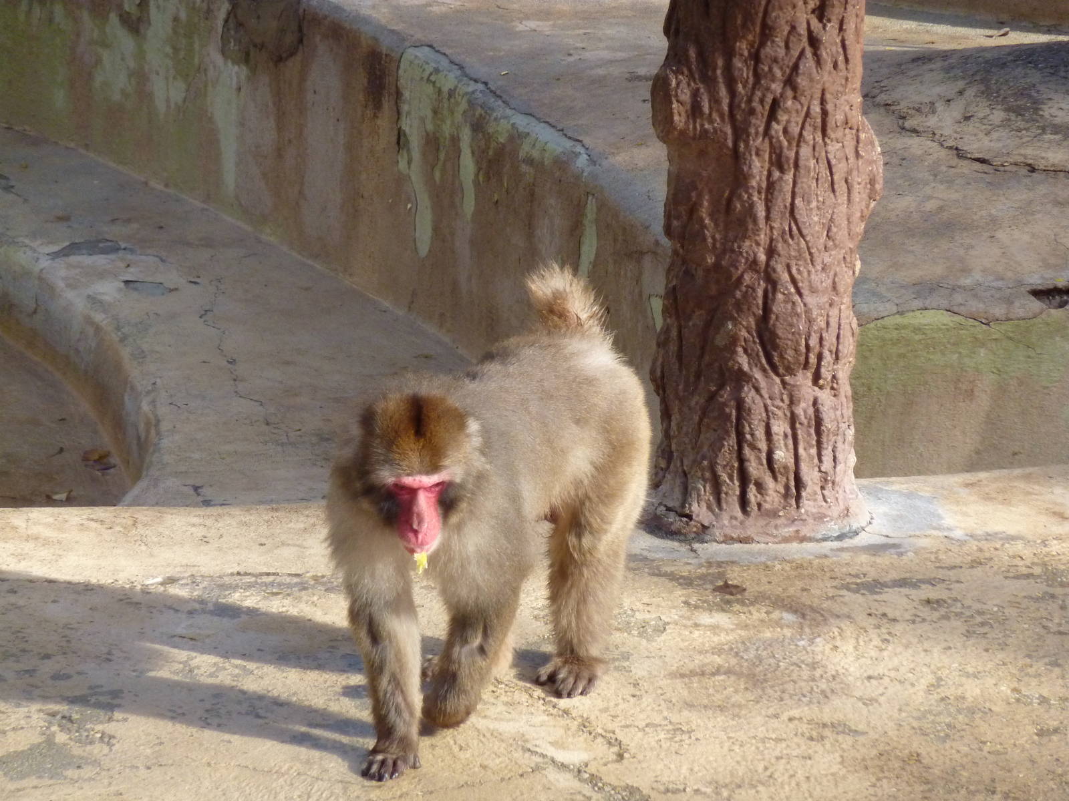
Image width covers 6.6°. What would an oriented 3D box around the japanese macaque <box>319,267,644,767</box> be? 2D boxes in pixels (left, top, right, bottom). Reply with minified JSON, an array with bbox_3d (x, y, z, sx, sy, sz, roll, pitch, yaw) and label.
[{"bbox_3d":[-0.053,0.142,11.300,0.260,0.510,0.620,6,17,20],"label":"japanese macaque"}]

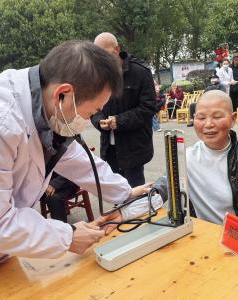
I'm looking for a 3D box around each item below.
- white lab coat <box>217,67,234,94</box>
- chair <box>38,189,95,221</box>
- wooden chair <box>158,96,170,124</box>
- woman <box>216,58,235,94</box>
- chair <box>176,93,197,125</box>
[{"bbox_3d":[2.819,-1.682,8.164,0.470,0.880,0.380,-7,12,0],"label":"white lab coat"},{"bbox_3d":[-0.569,0.377,2.920,0.490,0.800,0.500,-13,13,-30],"label":"chair"},{"bbox_3d":[1.337,-1.270,9.829,0.410,0.800,0.400,-13,13,-26],"label":"wooden chair"},{"bbox_3d":[2.837,-1.526,8.196,0.480,1.600,0.400,-7,12,0],"label":"woman"},{"bbox_3d":[1.931,-1.154,8.917,0.410,0.800,0.400,-16,15,-39],"label":"chair"}]

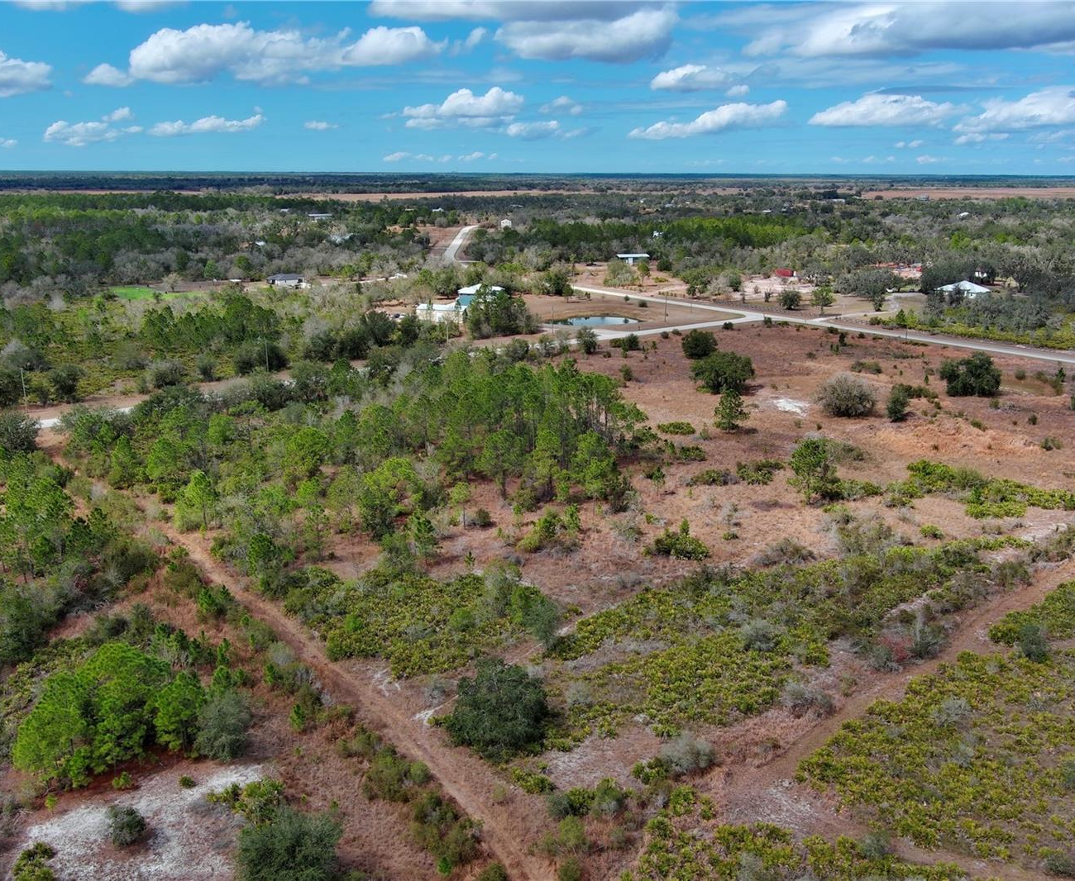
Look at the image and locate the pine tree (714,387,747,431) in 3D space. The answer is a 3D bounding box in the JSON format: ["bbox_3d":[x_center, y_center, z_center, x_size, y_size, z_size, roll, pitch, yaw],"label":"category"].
[{"bbox_3d":[41.932,-6.555,229.822,7.200,9.600,7.200,0,14,0],"label":"pine tree"}]

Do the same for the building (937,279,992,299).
[{"bbox_3d":[190.231,-67.308,476.132,16.500,7.000,16.500,-10,18,-36],"label":"building"}]

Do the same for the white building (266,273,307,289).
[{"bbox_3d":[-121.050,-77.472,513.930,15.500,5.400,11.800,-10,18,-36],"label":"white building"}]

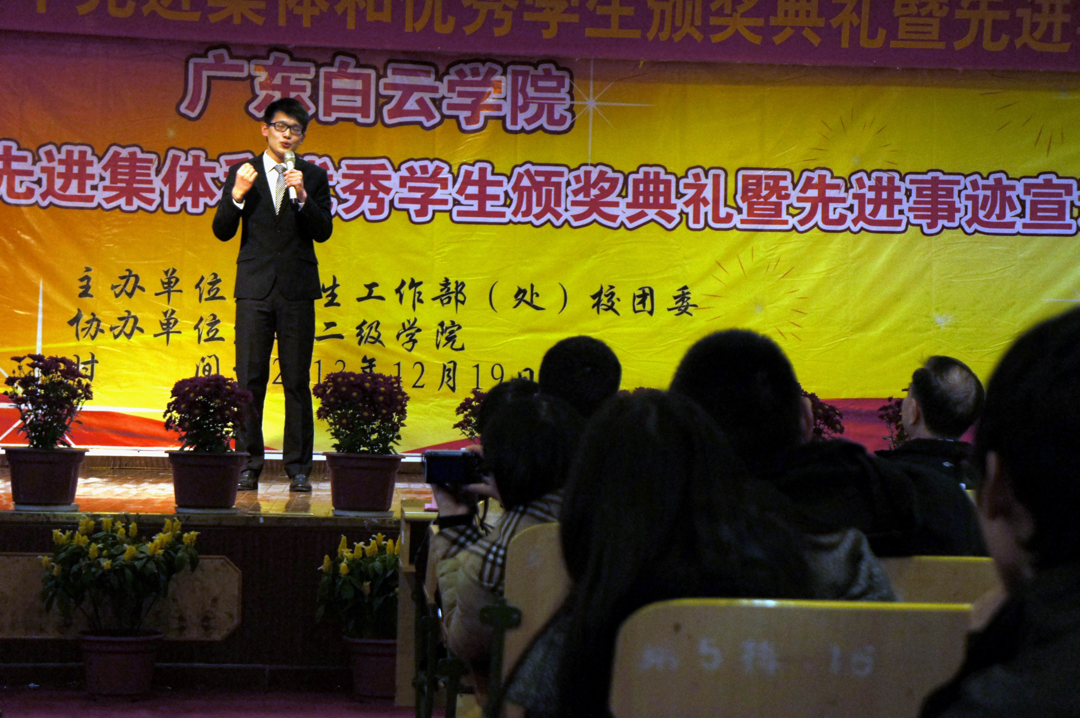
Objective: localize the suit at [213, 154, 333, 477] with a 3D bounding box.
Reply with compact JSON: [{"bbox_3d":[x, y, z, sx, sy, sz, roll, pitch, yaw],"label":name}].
[{"bbox_3d":[-1.207,-0.193,11.005,0.540,1.440,0.420,1,-1,-5],"label":"suit"}]

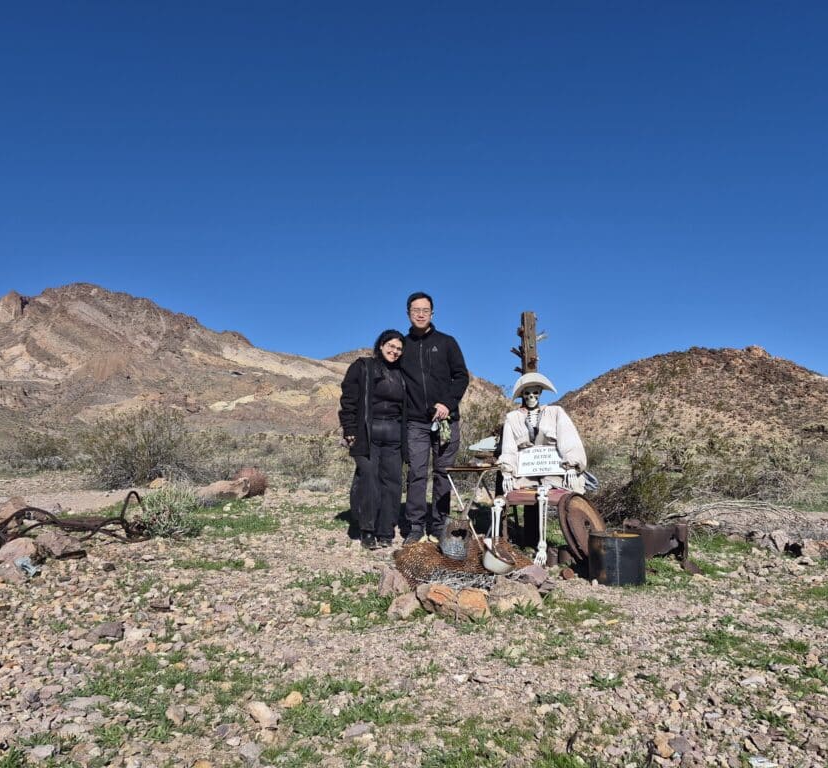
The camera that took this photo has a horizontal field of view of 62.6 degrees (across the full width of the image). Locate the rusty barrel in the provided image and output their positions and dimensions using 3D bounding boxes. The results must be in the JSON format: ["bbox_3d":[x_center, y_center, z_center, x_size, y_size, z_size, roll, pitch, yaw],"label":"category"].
[{"bbox_3d":[1.152,0.995,3.870,0.320,0.275,0.320,-2,-4,17],"label":"rusty barrel"}]

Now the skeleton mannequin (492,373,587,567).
[{"bbox_3d":[0.801,0.550,4.380,0.600,1.180,0.580,-1,-4,10],"label":"skeleton mannequin"}]

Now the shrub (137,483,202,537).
[{"bbox_3d":[-1.879,0.984,5.250,0.480,0.400,0.440,1,-5,-20],"label":"shrub"}]

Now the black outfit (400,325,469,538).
[{"bbox_3d":[0.136,0.332,4.750,0.520,1.500,0.330,-1,-4,7],"label":"black outfit"}]

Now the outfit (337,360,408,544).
[{"bbox_3d":[-0.288,0.447,4.720,0.460,1.260,0.330,1,-4,-9],"label":"outfit"}]

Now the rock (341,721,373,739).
[{"bbox_3d":[-0.149,0.917,1.800,0.078,0.035,0.060,0,-4,-5],"label":"rock"}]

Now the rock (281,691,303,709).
[{"bbox_3d":[-0.358,0.923,1.990,0.063,0.040,0.052,1,-4,-10],"label":"rock"}]

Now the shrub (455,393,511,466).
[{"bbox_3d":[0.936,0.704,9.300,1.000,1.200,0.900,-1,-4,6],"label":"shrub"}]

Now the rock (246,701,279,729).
[{"bbox_3d":[-0.419,0.913,1.880,0.088,0.050,0.075,1,-4,-13],"label":"rock"}]

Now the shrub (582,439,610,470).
[{"bbox_3d":[3.449,1.347,13.000,0.650,0.630,0.600,-2,-4,15],"label":"shrub"}]

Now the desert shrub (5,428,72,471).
[{"bbox_3d":[-8.830,1.540,16.000,1.450,1.000,1.400,2,-4,-29],"label":"desert shrub"}]

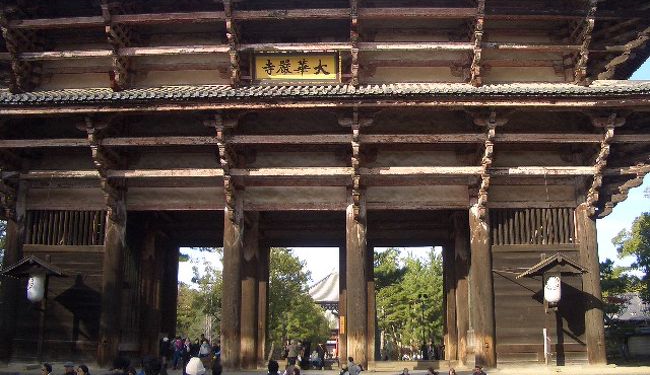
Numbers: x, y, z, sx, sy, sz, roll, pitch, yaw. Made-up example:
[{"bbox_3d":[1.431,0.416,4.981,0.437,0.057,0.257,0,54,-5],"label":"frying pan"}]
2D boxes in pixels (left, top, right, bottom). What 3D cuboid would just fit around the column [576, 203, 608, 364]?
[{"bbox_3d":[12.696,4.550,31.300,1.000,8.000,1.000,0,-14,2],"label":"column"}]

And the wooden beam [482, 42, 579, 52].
[{"bbox_3d":[10.049,-6.813,31.972,4.900,0.400,0.400,0,-14,2],"label":"wooden beam"}]

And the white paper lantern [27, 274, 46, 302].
[{"bbox_3d":[-13.011,4.573,29.600,0.800,1.230,0.800,0,-12,2],"label":"white paper lantern"}]

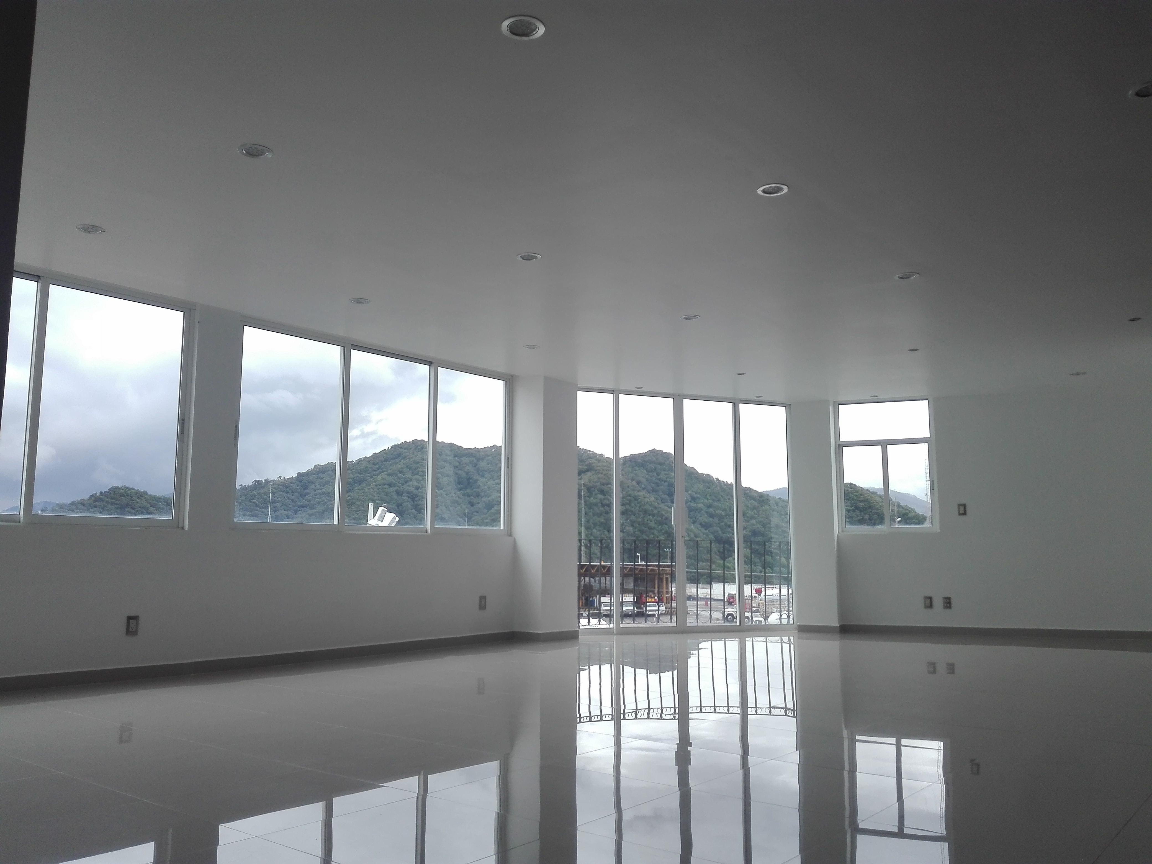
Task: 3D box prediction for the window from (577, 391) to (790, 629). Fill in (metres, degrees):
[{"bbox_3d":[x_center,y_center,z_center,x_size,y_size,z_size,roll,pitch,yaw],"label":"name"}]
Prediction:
[{"bbox_3d":[1.158,0.836,9.416,2.607,2.441,0.080,3,-9,-21],"label":"window"}]

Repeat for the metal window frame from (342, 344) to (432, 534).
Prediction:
[{"bbox_3d":[-1.533,0.080,7.382,0.050,1.408,0.829,-7,-10,39],"label":"metal window frame"}]

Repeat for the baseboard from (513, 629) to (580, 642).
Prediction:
[{"bbox_3d":[-0.262,1.893,8.313,0.623,0.080,0.221,1,-8,-9],"label":"baseboard"}]

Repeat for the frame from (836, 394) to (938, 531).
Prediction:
[{"bbox_3d":[3.245,0.357,9.398,0.982,1.390,0.080,-3,-8,19],"label":"frame"}]

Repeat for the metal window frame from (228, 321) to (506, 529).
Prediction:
[{"bbox_3d":[-1.516,0.075,7.416,0.080,1.507,2.813,-7,-10,39],"label":"metal window frame"}]

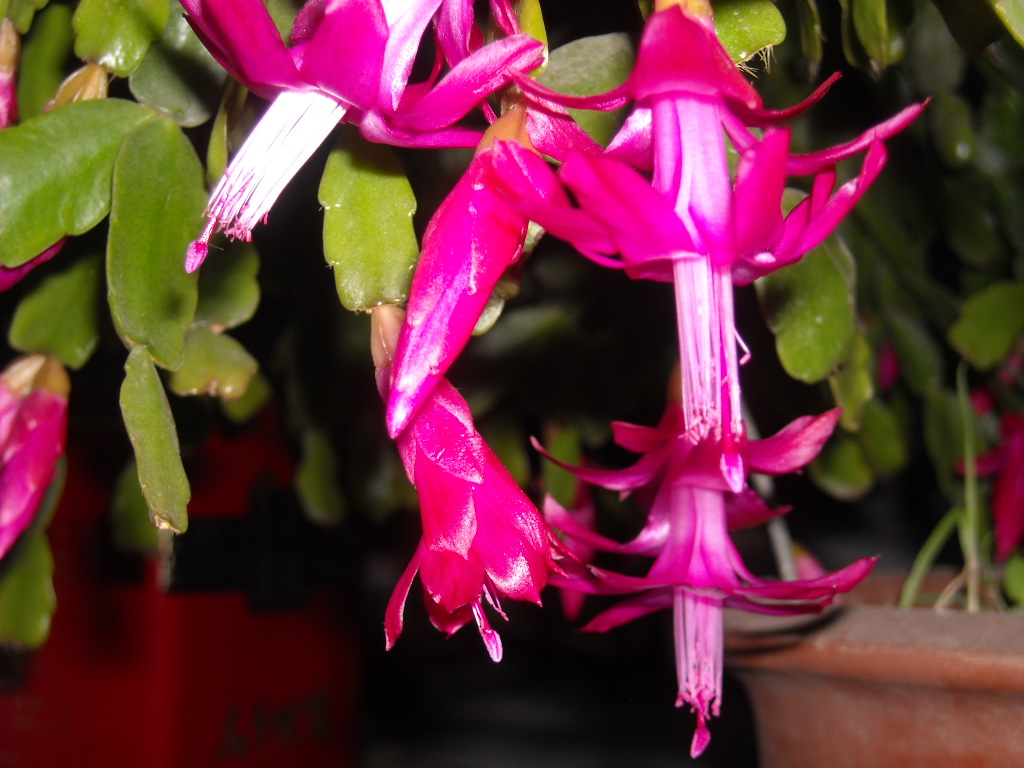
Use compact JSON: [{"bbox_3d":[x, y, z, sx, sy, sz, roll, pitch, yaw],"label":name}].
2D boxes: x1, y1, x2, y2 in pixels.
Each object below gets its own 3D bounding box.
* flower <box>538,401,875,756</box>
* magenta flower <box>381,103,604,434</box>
[{"bbox_3d":[0.035,0.034,0.410,0.060,0.067,0.056,-3,3,0],"label":"flower"},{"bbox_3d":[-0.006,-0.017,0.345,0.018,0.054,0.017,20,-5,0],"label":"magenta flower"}]

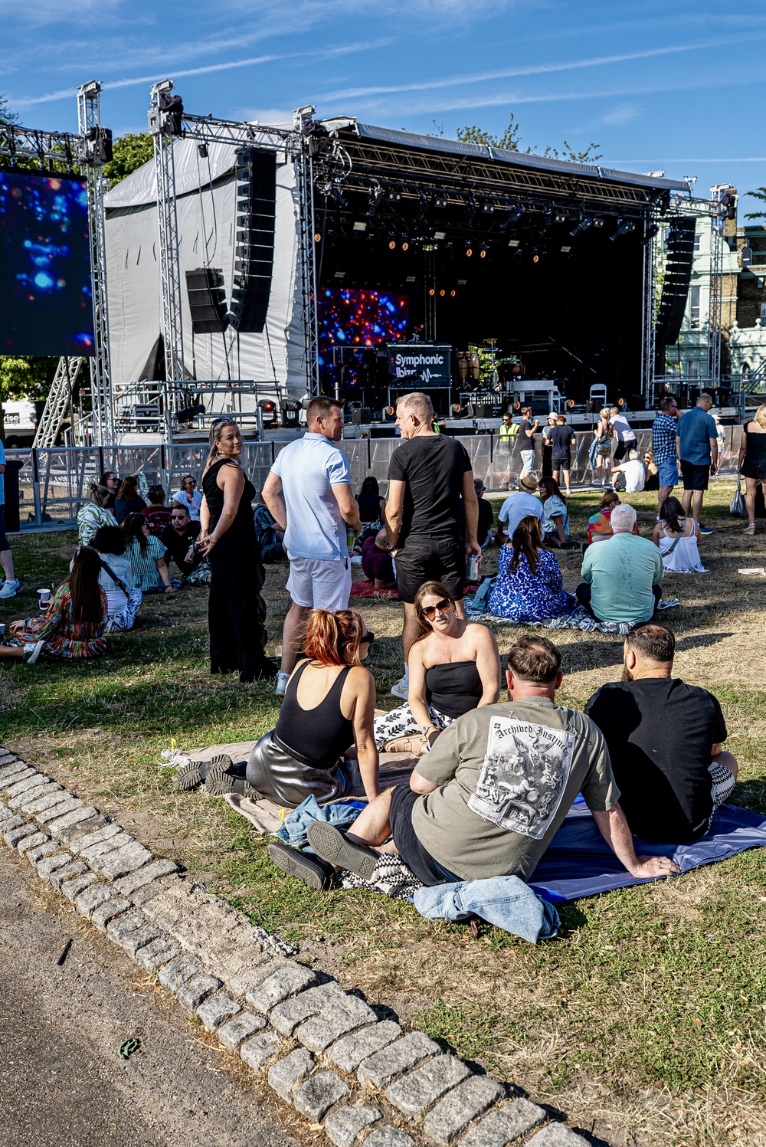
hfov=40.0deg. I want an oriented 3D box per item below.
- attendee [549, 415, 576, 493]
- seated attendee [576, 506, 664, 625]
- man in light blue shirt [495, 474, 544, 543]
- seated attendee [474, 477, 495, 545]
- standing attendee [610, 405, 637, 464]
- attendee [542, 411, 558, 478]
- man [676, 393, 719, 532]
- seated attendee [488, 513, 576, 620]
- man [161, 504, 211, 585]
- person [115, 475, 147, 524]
[{"bbox_3d":[3.835,-2.510,22.400,0.540,1.660,0.420,-4,9,-17],"label":"attendee"},{"bbox_3d":[1.900,-0.100,8.450,0.670,0.910,0.750,-1,8,1],"label":"seated attendee"},{"bbox_3d":[1.720,-0.788,13.200,0.620,0.860,0.780,-2,8,-6],"label":"man in light blue shirt"},{"bbox_3d":[1.308,-0.848,13.796,0.550,0.840,0.750,1,9,12],"label":"seated attendee"},{"bbox_3d":[5.140,-2.670,22.600,0.580,1.700,0.500,4,10,32],"label":"standing attendee"},{"bbox_3d":[3.719,-2.708,23.100,0.460,1.630,0.360,-4,9,-17],"label":"attendee"},{"bbox_3d":[4.250,-1.466,14.098,0.540,1.850,0.380,1,9,14],"label":"man"},{"bbox_3d":[1.216,-0.081,8.724,0.720,0.850,0.750,-1,9,3],"label":"seated attendee"},{"bbox_3d":[-1.878,-0.280,10.350,0.720,0.800,0.700,-2,8,-6],"label":"man"},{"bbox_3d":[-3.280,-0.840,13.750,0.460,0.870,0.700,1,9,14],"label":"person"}]

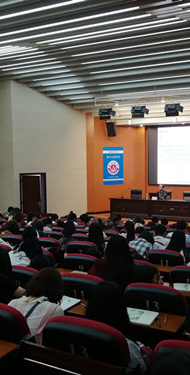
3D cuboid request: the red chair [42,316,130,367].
[{"bbox_3d":[0.048,1.058,1.960,0.480,0.990,0.600,2,5,29],"label":"red chair"}]

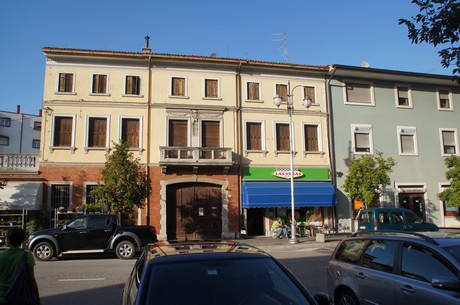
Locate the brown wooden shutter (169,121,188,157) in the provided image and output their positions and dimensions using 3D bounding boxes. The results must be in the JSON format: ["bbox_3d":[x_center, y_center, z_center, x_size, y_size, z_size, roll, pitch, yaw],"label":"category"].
[{"bbox_3d":[-2.888,-0.673,19.480,1.052,2.383,0.120,1,-9,-11],"label":"brown wooden shutter"}]

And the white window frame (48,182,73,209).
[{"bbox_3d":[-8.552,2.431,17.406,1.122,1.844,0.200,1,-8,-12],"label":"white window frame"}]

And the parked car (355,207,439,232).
[{"bbox_3d":[9.384,4.038,19.236,4.000,1.820,1.670,1,-8,-12],"label":"parked car"}]

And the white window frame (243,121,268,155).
[{"bbox_3d":[1.469,-0.904,20.260,1.331,2.013,0.200,1,-9,-10],"label":"white window frame"}]

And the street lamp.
[{"bbox_3d":[3.389,0.370,17.735,2.153,8.455,0.600,1,-9,-11],"label":"street lamp"}]

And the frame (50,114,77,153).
[{"bbox_3d":[-8.904,-1.055,18.422,1.263,2.031,0.200,1,-9,-10],"label":"frame"}]

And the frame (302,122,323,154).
[{"bbox_3d":[5.007,-0.832,20.850,1.284,1.998,0.220,1,-8,-12],"label":"frame"}]

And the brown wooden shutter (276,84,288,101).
[{"bbox_3d":[3.160,-3.554,20.932,0.788,1.163,0.080,1,-8,-12],"label":"brown wooden shutter"}]

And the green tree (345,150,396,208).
[{"bbox_3d":[8.068,2.341,19.654,2.850,4.899,2.800,1,-8,-12],"label":"green tree"}]

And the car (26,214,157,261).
[{"bbox_3d":[-5.560,3.476,14.570,5.000,1.770,1.800,1,-9,-11],"label":"car"}]

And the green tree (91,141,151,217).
[{"bbox_3d":[-5.269,2.018,16.862,2.652,5.097,2.450,1,-9,-11],"label":"green tree"}]

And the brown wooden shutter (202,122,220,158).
[{"bbox_3d":[-1.106,-0.738,19.947,1.036,2.220,0.090,1,-9,-10],"label":"brown wooden shutter"}]

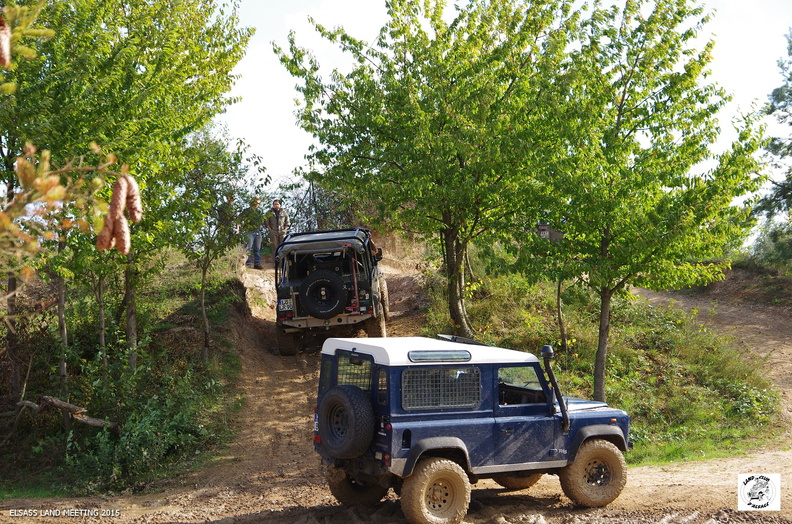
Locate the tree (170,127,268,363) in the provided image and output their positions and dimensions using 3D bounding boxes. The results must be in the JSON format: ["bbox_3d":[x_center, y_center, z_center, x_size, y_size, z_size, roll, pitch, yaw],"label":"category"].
[{"bbox_3d":[-2.874,-0.285,26.800,1.600,3.850,1.600,0,2,0],"label":"tree"}]

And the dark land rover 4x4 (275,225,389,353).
[{"bbox_3d":[-1.150,0.390,29.700,1.820,2.050,3.900,-5,9,1],"label":"dark land rover 4x4"}]

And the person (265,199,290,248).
[{"bbox_3d":[-2.998,-0.689,42.000,0.600,1.780,0.360,0,2,-3],"label":"person"}]

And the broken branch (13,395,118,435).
[{"bbox_3d":[-4.590,2.131,23.000,1.500,0.550,0.500,0,2,0],"label":"broken branch"}]

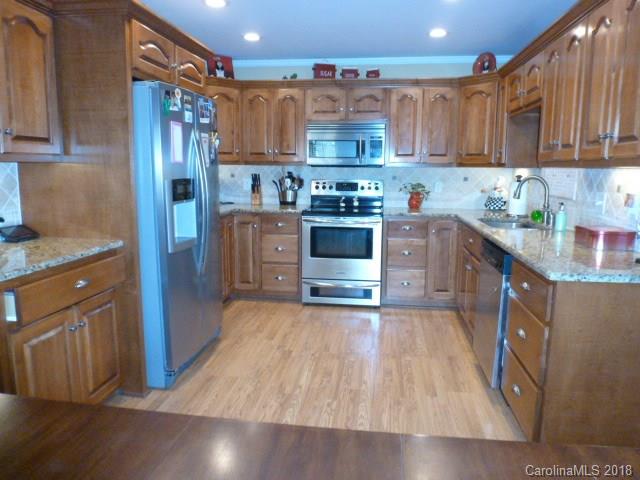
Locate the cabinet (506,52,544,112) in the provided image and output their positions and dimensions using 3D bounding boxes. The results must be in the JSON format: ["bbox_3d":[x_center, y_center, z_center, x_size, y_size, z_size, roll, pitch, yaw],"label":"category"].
[{"bbox_3d":[1.692,-1.143,3.337,0.342,0.335,0.851,2,9,8],"label":"cabinet"}]

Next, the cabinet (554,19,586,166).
[{"bbox_3d":[1.561,-0.808,2.482,0.342,0.733,0.335,2,9,8],"label":"cabinet"}]

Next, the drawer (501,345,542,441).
[{"bbox_3d":[1.171,0.724,2.109,0.450,0.270,0.570,2,9,8],"label":"drawer"}]

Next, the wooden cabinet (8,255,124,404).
[{"bbox_3d":[-1.435,0.520,2.167,0.610,0.880,0.760,2,9,8],"label":"wooden cabinet"}]

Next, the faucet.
[{"bbox_3d":[1.487,-0.266,3.062,0.270,0.371,0.100,2,9,8],"label":"faucet"}]

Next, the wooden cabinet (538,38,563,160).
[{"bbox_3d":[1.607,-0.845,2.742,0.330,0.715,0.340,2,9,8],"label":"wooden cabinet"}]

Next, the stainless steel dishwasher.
[{"bbox_3d":[1.326,0.446,2.672,0.620,0.805,0.602,2,9,8],"label":"stainless steel dishwasher"}]

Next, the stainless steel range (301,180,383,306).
[{"bbox_3d":[0.245,0.015,4.481,0.760,1.195,0.680,2,9,8],"label":"stainless steel range"}]

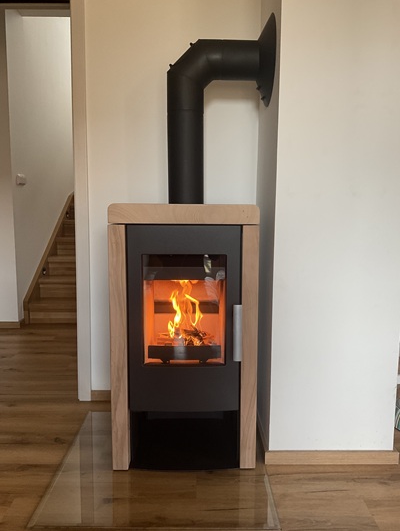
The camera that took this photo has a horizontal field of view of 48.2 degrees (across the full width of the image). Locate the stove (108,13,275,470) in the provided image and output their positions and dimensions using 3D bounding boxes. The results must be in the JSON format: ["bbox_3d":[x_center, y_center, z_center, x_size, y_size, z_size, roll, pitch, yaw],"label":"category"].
[{"bbox_3d":[-0.025,-0.112,1.900,0.640,1.845,0.460,0,7,-1],"label":"stove"}]

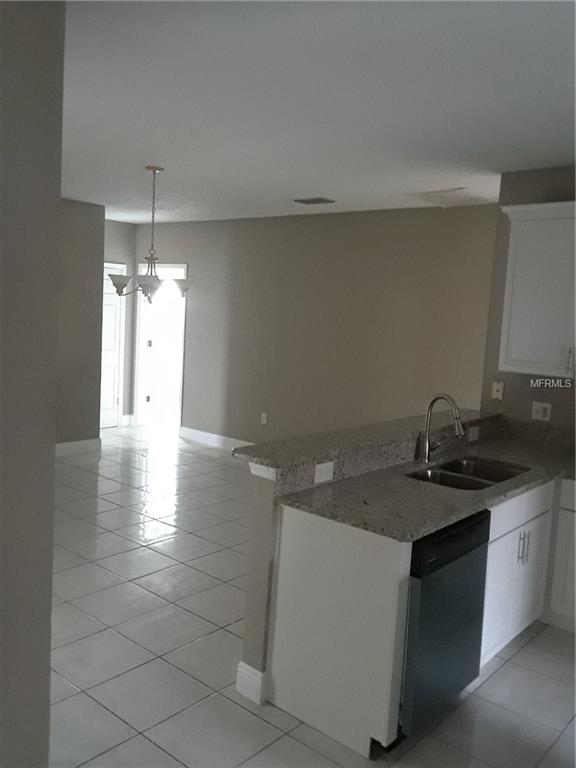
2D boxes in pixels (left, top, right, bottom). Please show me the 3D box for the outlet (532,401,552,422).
[{"bbox_3d":[1.615,0.175,4.235,0.116,0.116,0.012,9,8,41],"label":"outlet"}]

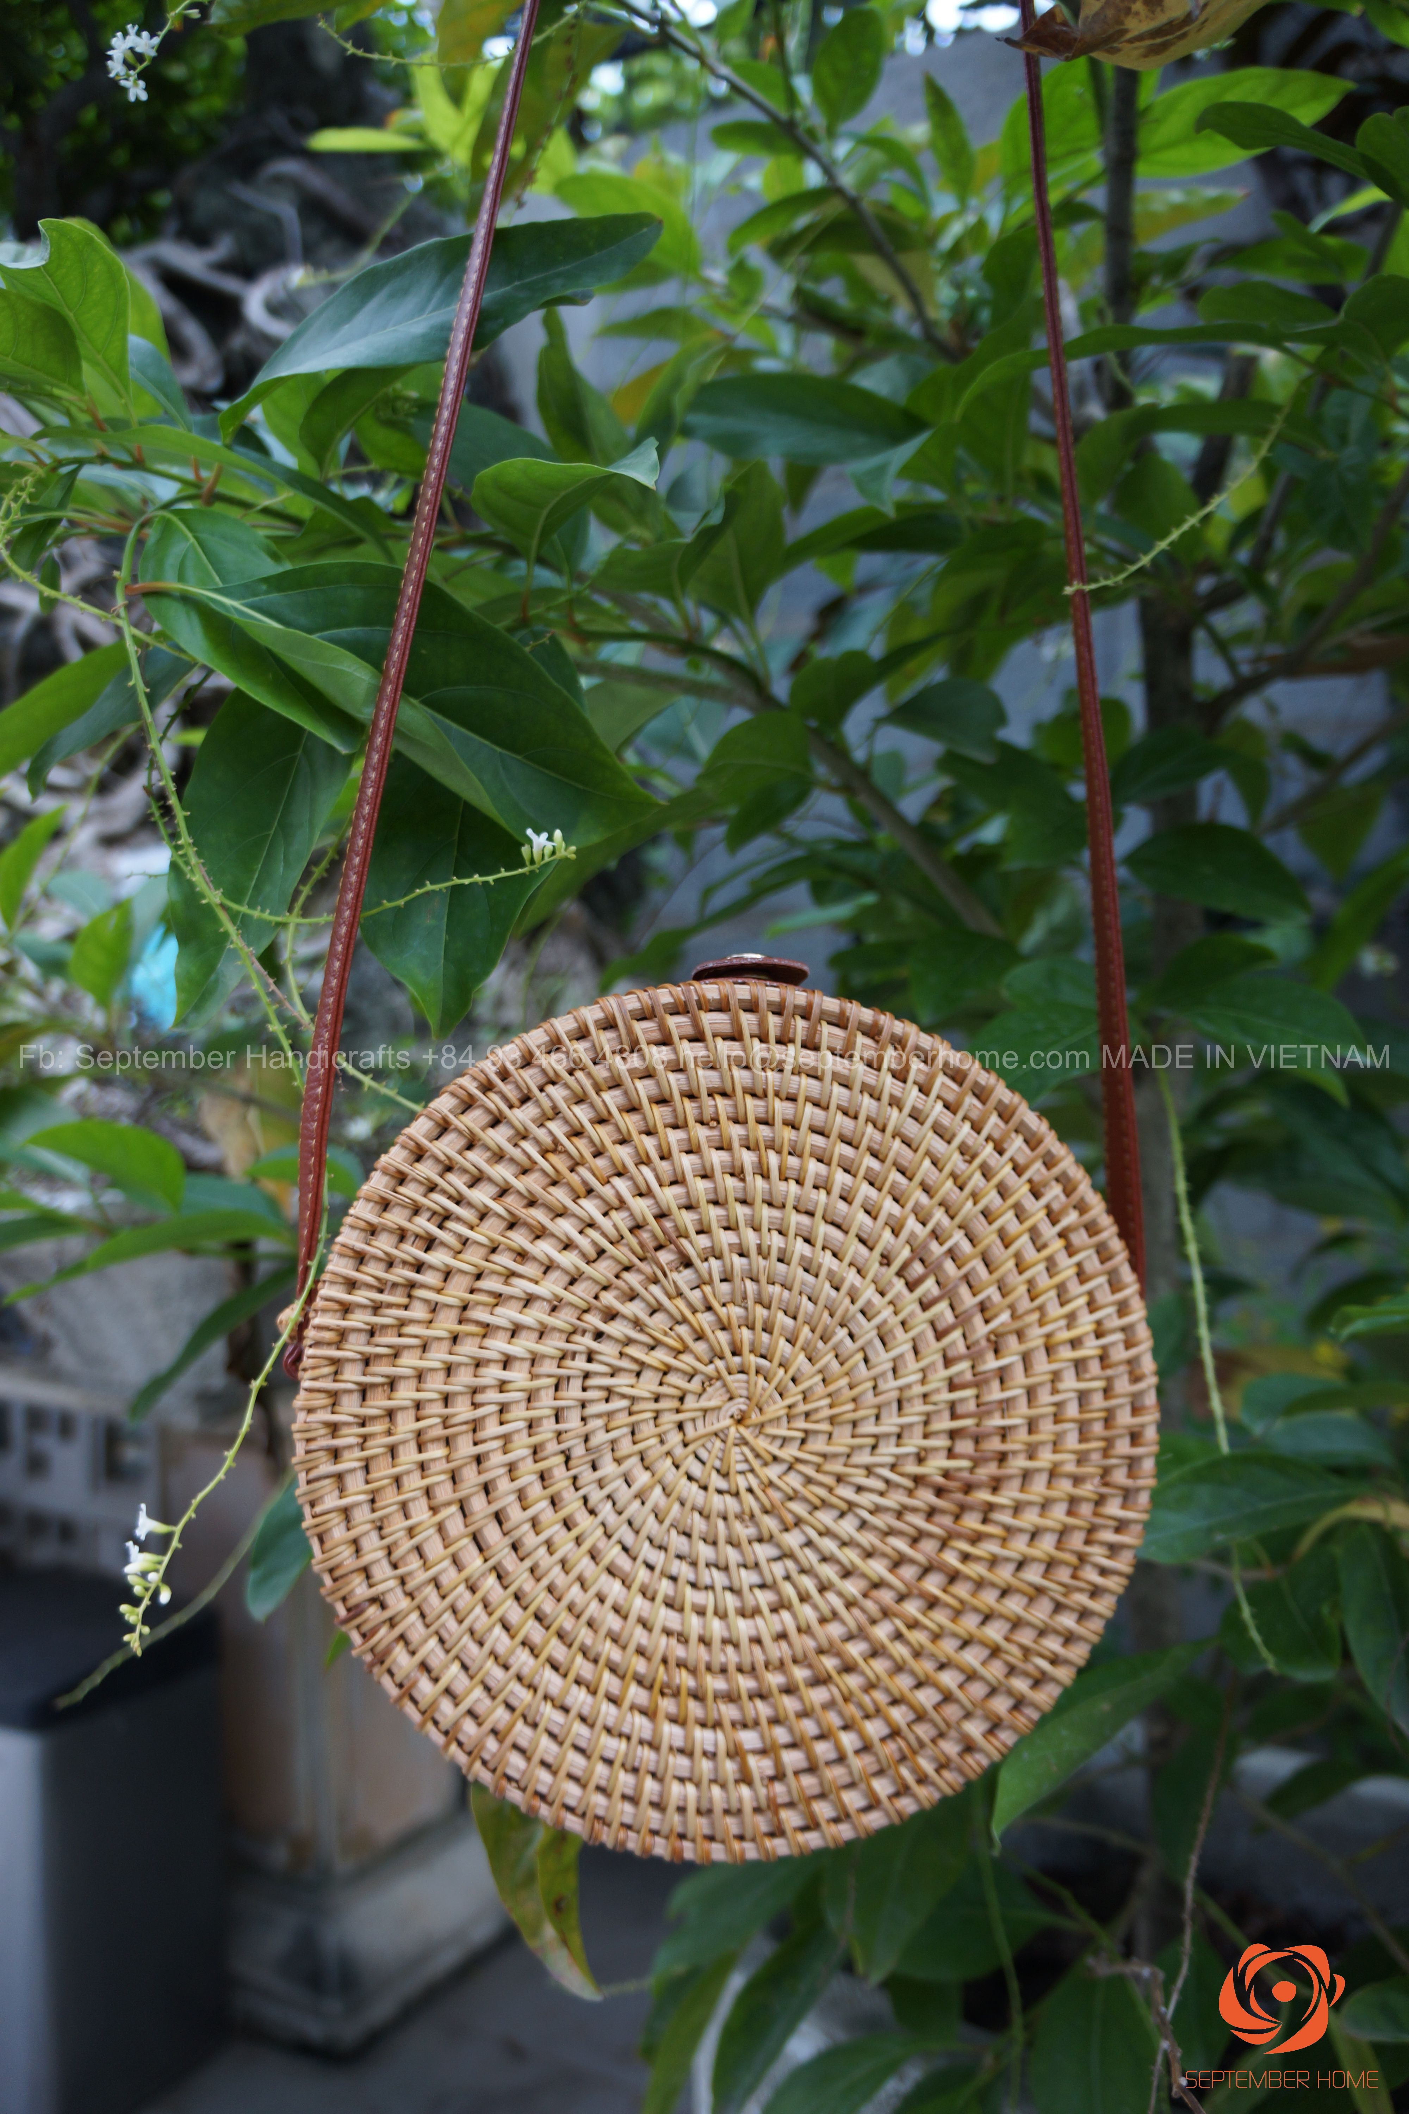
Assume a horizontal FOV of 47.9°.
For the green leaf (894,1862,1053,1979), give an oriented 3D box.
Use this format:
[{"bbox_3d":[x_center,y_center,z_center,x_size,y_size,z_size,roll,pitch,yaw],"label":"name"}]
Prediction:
[{"bbox_3d":[0.125,0.420,0.770,0.090,0.056,0.018,-13,-36,-12],"label":"green leaf"}]

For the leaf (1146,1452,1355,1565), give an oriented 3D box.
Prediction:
[{"bbox_3d":[0.211,0.177,0.620,0.095,0.018,0.042,-15,42,-9],"label":"leaf"}]

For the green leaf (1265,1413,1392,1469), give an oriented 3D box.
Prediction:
[{"bbox_3d":[0.354,0.216,0.900,0.079,0.025,0.039,-1,47,9],"label":"green leaf"}]

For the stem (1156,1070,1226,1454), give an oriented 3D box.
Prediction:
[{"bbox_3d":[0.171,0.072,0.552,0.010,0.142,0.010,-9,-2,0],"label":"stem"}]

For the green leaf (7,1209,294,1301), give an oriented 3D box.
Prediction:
[{"bbox_3d":[-0.250,0.088,0.720,0.142,0.025,0.042,-17,18,-13],"label":"green leaf"}]

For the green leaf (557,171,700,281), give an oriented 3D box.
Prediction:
[{"bbox_3d":[-0.045,-0.487,0.930,0.085,0.045,0.028,33,-7,3],"label":"green leaf"}]

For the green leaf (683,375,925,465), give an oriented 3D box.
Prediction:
[{"bbox_3d":[0.049,-0.313,0.780,0.120,0.049,0.025,5,-27,4],"label":"green leaf"}]

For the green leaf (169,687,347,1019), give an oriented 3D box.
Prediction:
[{"bbox_3d":[-0.132,-0.060,0.470,0.041,0.096,0.022,23,-11,-4],"label":"green leaf"}]

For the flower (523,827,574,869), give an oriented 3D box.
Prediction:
[{"bbox_3d":[-0.043,-0.058,0.440,0.014,0.011,0.010,0,3,0],"label":"flower"}]

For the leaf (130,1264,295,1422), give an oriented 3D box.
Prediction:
[{"bbox_3d":[-0.222,0.129,0.720,0.112,0.020,0.035,-45,29,-15],"label":"leaf"}]

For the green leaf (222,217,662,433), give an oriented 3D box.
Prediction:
[{"bbox_3d":[-0.082,-0.233,0.500,0.137,0.039,0.025,-24,-19,-13],"label":"green leaf"}]

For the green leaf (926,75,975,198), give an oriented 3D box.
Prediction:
[{"bbox_3d":[0.114,-0.428,0.740,0.011,0.060,0.023,-9,15,38],"label":"green leaf"}]

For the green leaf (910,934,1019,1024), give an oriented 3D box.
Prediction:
[{"bbox_3d":[0.131,-0.040,0.800,0.055,0.038,0.025,-23,-24,-5],"label":"green leaf"}]

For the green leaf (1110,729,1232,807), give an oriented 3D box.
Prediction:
[{"bbox_3d":[0.229,-0.143,0.780,0.074,0.016,0.042,-21,46,-9],"label":"green leaf"}]

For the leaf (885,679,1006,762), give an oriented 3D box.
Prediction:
[{"bbox_3d":[0.124,-0.174,0.820,0.065,0.041,0.022,9,-19,8],"label":"leaf"}]

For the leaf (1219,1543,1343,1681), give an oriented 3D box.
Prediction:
[{"bbox_3d":[0.320,0.306,0.880,0.066,0.081,0.025,-3,-23,8],"label":"leaf"}]

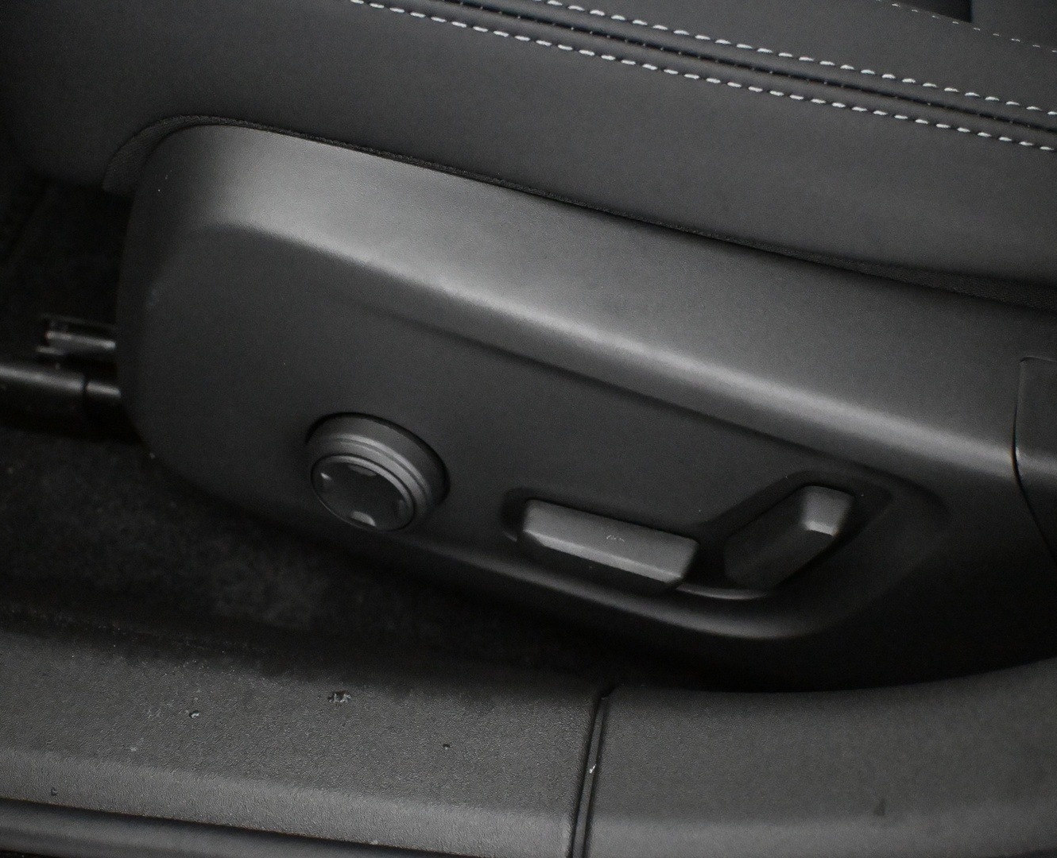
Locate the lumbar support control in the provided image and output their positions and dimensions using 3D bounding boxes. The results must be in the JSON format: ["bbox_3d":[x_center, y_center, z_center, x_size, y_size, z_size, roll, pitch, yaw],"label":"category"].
[{"bbox_3d":[-0.057,0.019,0.529,0.053,0.053,0.015,17,50,9],"label":"lumbar support control"}]

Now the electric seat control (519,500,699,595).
[{"bbox_3d":[0.028,0.042,0.513,0.063,0.015,0.018,14,49,6],"label":"electric seat control"}]

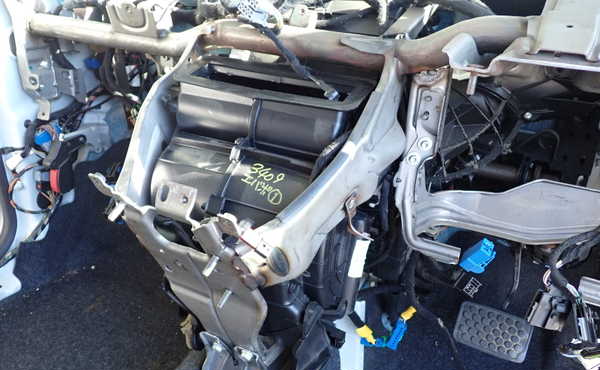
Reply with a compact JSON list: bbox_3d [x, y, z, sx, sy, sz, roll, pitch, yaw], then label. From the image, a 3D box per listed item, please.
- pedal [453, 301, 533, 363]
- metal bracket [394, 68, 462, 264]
[{"bbox_3d":[0.348,0.265,0.939,0.120,0.073,0.030,13,-10,20],"label":"pedal"},{"bbox_3d":[0.211,-0.030,0.796,0.118,0.292,0.070,13,19,20],"label":"metal bracket"}]

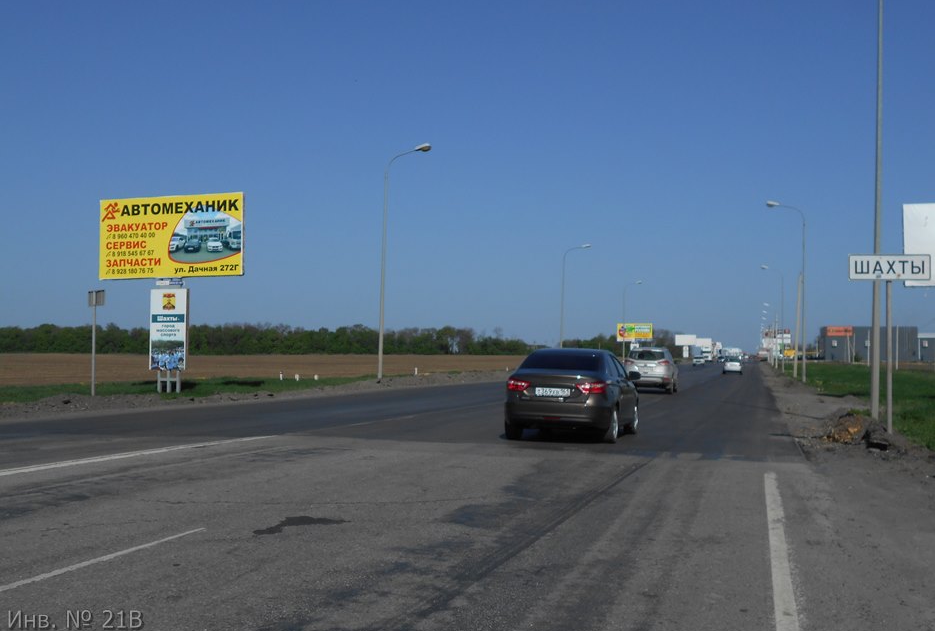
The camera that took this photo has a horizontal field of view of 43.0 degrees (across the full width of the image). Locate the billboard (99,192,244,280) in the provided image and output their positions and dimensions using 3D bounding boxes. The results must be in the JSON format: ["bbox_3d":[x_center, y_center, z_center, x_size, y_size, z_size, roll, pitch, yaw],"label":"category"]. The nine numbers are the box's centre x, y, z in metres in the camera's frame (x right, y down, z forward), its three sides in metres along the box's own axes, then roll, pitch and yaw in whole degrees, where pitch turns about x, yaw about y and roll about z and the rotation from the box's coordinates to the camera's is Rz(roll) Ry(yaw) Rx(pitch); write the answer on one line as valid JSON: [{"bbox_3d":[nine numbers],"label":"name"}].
[{"bbox_3d":[-11.142,-2.947,44.796,6.070,3.080,0.250,-1,-2,16],"label":"billboard"}]

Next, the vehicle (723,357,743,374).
[{"bbox_3d":[23.700,4.450,105.800,1.740,1.470,4.380,1,-2,14],"label":"vehicle"}]

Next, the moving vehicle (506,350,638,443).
[{"bbox_3d":[1.820,1.285,19.880,1.780,1.490,4.400,1,-2,14],"label":"moving vehicle"}]

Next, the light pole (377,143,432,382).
[{"bbox_3d":[-2.649,-2.227,50.200,2.290,10.000,0.350,0,-2,14],"label":"light pole"}]

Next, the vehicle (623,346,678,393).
[{"bbox_3d":[7.080,2.100,45.500,1.880,1.690,4.520,1,-2,13],"label":"vehicle"}]

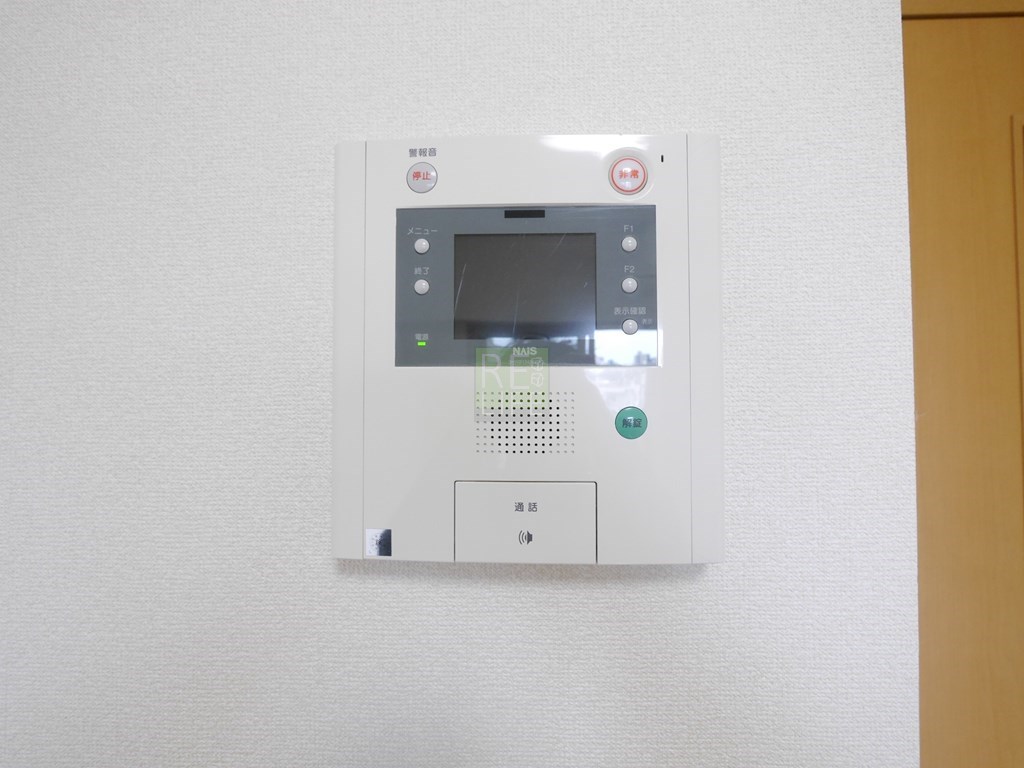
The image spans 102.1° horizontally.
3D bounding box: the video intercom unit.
[{"bbox_3d":[0.009,-0.018,0.224,0.209,0.230,0.029,0,-1,1],"label":"video intercom unit"}]

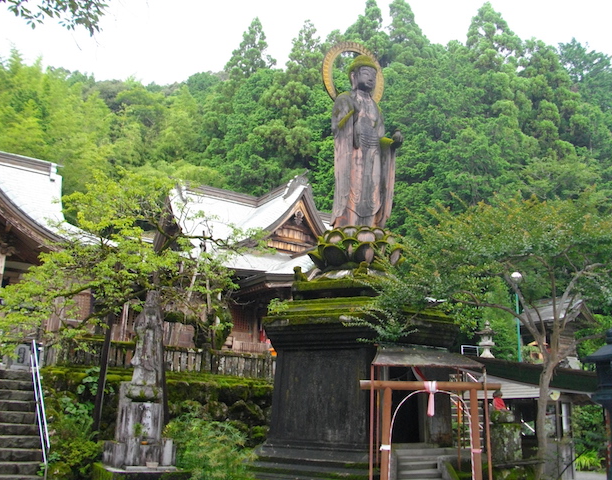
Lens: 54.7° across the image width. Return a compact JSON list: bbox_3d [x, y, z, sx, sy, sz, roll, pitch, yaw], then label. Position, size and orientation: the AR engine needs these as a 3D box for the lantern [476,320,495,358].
[{"bbox_3d":[6.986,3.988,22.767,0.800,1.800,0.800,-2,-16,12],"label":"lantern"}]

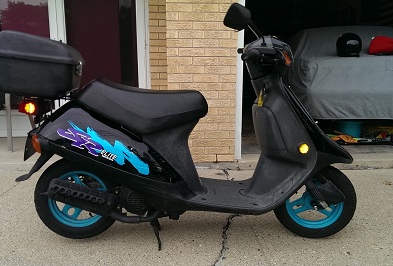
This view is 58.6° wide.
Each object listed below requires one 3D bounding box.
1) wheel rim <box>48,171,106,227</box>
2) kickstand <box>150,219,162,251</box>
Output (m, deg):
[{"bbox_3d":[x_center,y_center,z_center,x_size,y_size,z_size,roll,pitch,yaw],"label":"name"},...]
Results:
[{"bbox_3d":[-0.568,0.315,1.680,0.280,0.280,0.070,-1,9,-3],"label":"wheel rim"},{"bbox_3d":[-0.199,0.471,1.715,0.065,0.145,0.190,-1,9,-3],"label":"kickstand"}]

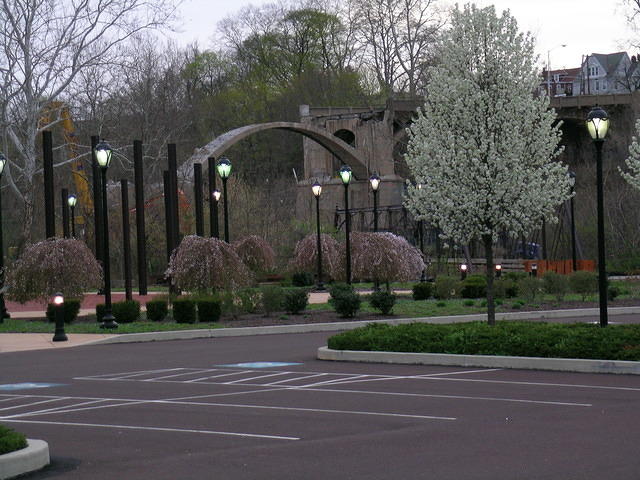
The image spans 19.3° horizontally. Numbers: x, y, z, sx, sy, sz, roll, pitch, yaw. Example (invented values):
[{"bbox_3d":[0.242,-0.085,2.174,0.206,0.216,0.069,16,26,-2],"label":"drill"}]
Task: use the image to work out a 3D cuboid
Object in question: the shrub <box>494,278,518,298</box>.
[{"bbox_3d":[5.637,1.466,57.000,0.720,0.605,0.700,-2,0,0],"label":"shrub"}]

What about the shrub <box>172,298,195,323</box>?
[{"bbox_3d":[-3.276,1.699,45.600,0.580,0.617,0.580,-2,0,0],"label":"shrub"}]

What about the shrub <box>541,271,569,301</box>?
[{"bbox_3d":[7.198,1.429,57.621,0.807,0.871,0.807,-2,0,0],"label":"shrub"}]

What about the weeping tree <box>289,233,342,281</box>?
[{"bbox_3d":[-0.162,0.897,93.697,2.733,2.509,2.733,-2,0,0],"label":"weeping tree"}]

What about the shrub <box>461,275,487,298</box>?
[{"bbox_3d":[5.104,1.541,62.500,0.895,0.795,0.850,-2,1,0],"label":"shrub"}]

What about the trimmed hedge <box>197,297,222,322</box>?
[{"bbox_3d":[-2.886,1.812,49.309,0.659,0.669,0.659,-2,0,0],"label":"trimmed hedge"}]

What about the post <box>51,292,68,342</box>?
[{"bbox_3d":[-5.722,1.706,41.500,0.352,1.100,0.340,-2,1,0],"label":"post"}]

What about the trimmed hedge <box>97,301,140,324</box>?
[{"bbox_3d":[-5.182,1.839,48.500,1.132,0.566,0.850,-2,1,0],"label":"trimmed hedge"}]

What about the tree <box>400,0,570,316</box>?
[{"bbox_3d":[3.189,-1.281,35.800,3.100,6.341,3.100,-2,0,0],"label":"tree"}]

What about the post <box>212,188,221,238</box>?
[{"bbox_3d":[-4.755,-0.055,87.924,0.460,4.662,0.460,-2,0,0],"label":"post"}]

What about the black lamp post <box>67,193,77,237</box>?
[{"bbox_3d":[-11.171,0.091,85.500,0.410,4.309,0.410,-2,0,0],"label":"black lamp post"}]

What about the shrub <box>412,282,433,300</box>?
[{"bbox_3d":[3.399,1.692,62.083,0.689,0.586,0.689,-2,0,0],"label":"shrub"}]

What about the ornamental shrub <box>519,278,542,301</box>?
[{"bbox_3d":[6.444,1.503,57.837,0.734,0.767,0.734,-2,0,0],"label":"ornamental shrub"}]

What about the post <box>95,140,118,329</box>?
[{"bbox_3d":[-4.894,-0.126,43.300,0.410,4.319,0.410,-2,0,0],"label":"post"}]

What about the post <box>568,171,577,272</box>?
[{"bbox_3d":[10.066,-0.537,75.000,0.398,4.454,0.400,-2,1,0],"label":"post"}]

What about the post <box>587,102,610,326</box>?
[{"bbox_3d":[4.829,-0.217,32.700,0.410,4.266,0.410,-2,1,0],"label":"post"}]

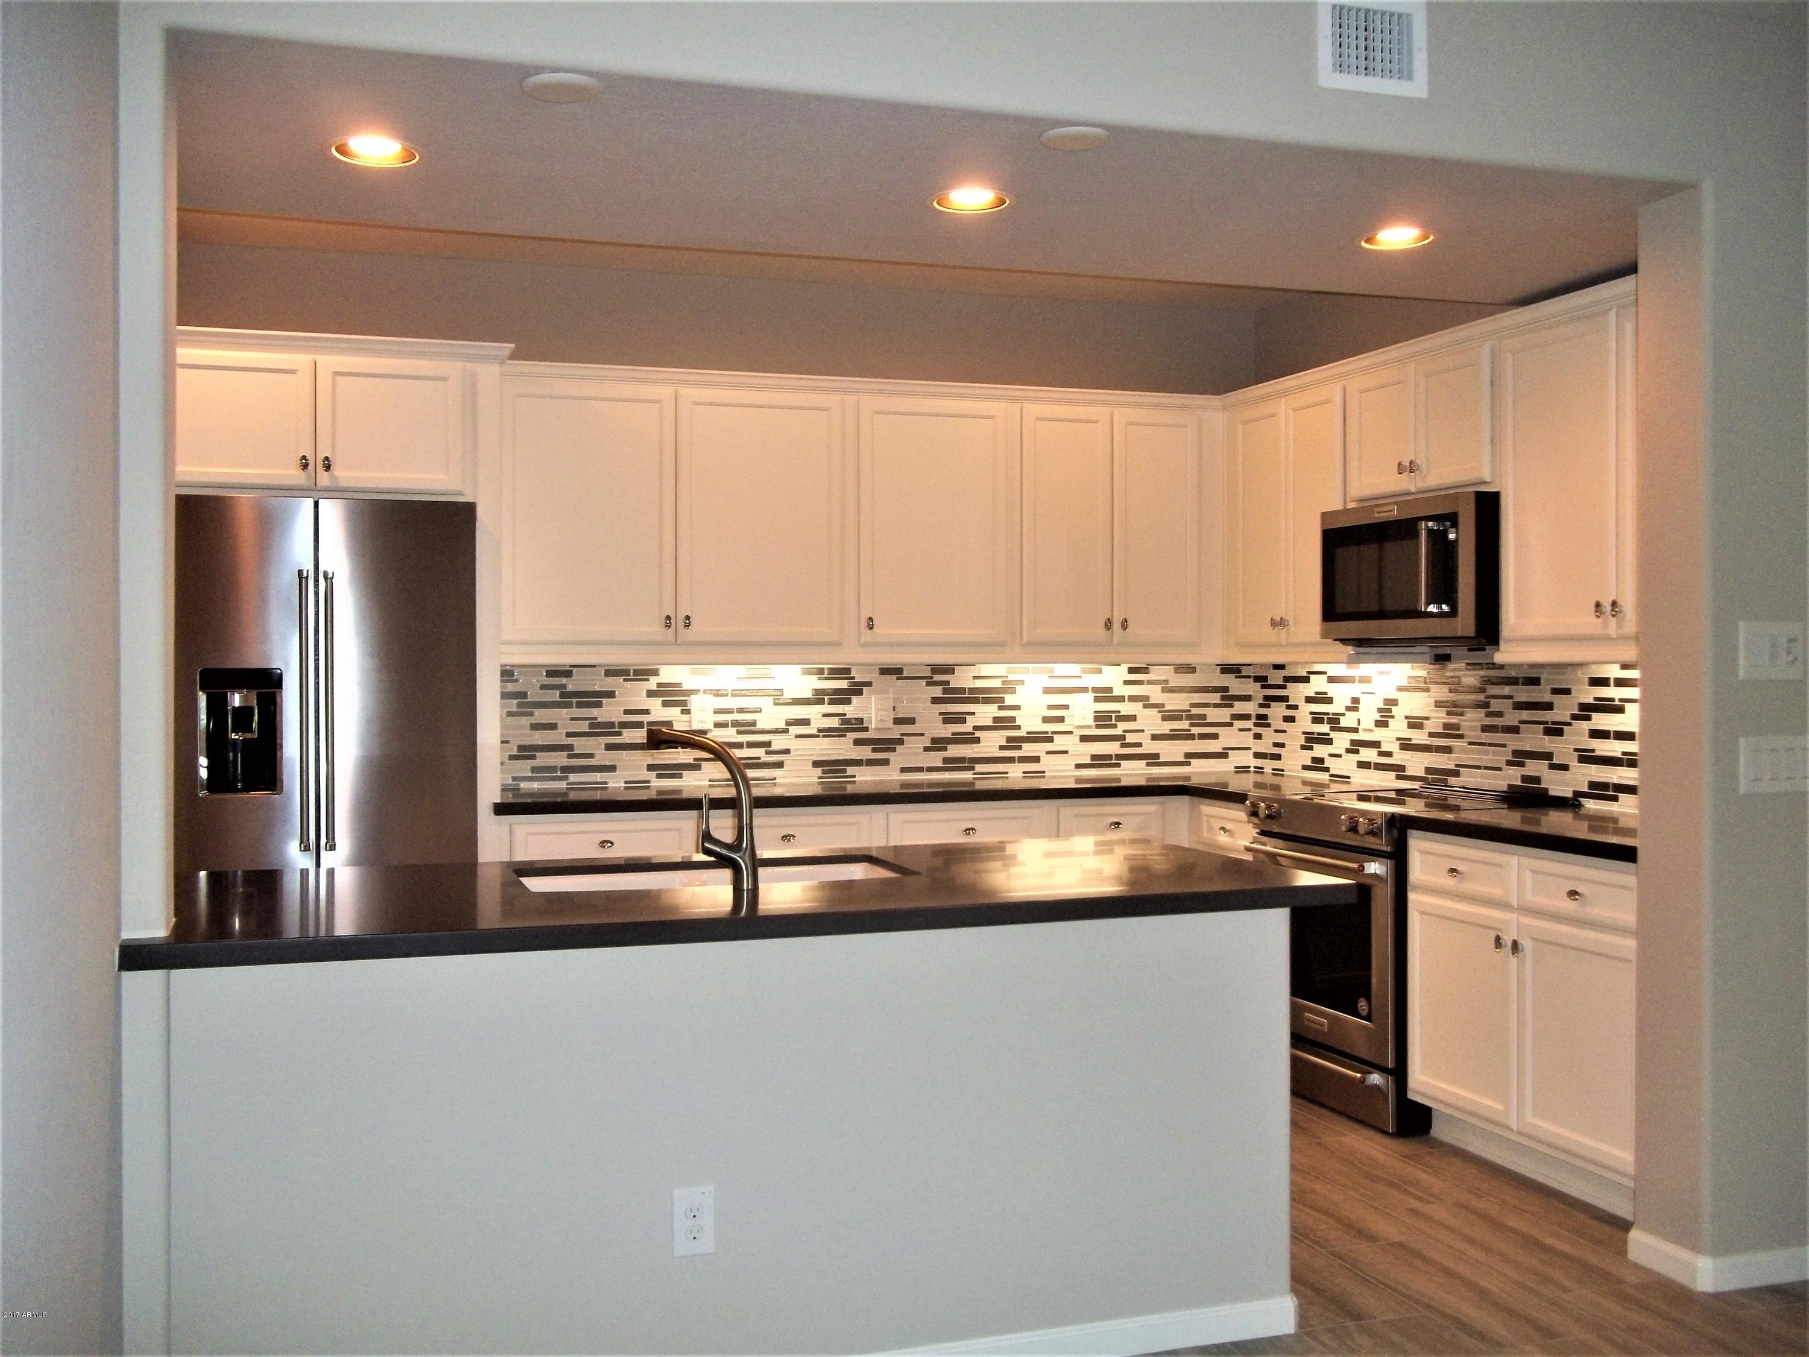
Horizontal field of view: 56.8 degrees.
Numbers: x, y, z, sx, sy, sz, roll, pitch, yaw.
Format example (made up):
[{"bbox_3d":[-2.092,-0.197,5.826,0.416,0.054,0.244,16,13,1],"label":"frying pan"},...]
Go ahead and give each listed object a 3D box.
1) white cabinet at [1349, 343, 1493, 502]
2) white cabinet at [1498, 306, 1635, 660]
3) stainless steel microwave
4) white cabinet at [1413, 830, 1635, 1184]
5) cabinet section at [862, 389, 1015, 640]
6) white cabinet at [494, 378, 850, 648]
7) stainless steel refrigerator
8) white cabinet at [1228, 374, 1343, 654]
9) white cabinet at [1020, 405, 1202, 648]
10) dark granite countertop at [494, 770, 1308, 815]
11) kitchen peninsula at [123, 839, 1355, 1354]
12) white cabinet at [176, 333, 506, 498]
[{"bbox_3d":[1.738,-0.773,5.266,0.322,0.424,0.770,0,1,-19],"label":"white cabinet"},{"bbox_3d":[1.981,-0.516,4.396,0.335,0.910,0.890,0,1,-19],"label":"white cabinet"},{"bbox_3d":[1.679,-0.325,5.178,0.400,0.425,0.768,0,1,-19],"label":"stainless steel microwave"},{"bbox_3d":[1.880,0.831,4.415,0.619,0.792,0.942,0,1,-19],"label":"white cabinet"},{"bbox_3d":[0.074,-0.552,6.120,0.609,0.872,0.337,0,1,-19],"label":"cabinet section"},{"bbox_3d":[-0.798,-0.544,5.724,1.170,0.898,0.335,0,1,-19],"label":"white cabinet"},{"bbox_3d":[-1.828,0.377,5.222,0.910,1.813,0.701,0,1,-19],"label":"stainless steel refrigerator"},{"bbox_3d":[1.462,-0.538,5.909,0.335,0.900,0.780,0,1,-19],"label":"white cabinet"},{"bbox_3d":[0.709,-0.548,6.240,0.735,0.887,0.335,0,1,-19],"label":"white cabinet"},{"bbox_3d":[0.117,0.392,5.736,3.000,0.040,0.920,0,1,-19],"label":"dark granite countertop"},{"bbox_3d":[-0.311,0.852,3.386,2.214,0.892,0.941,0,1,-19],"label":"kitchen peninsula"},{"bbox_3d":[-1.857,-0.789,5.289,1.077,0.468,0.595,0,1,-19],"label":"white cabinet"}]

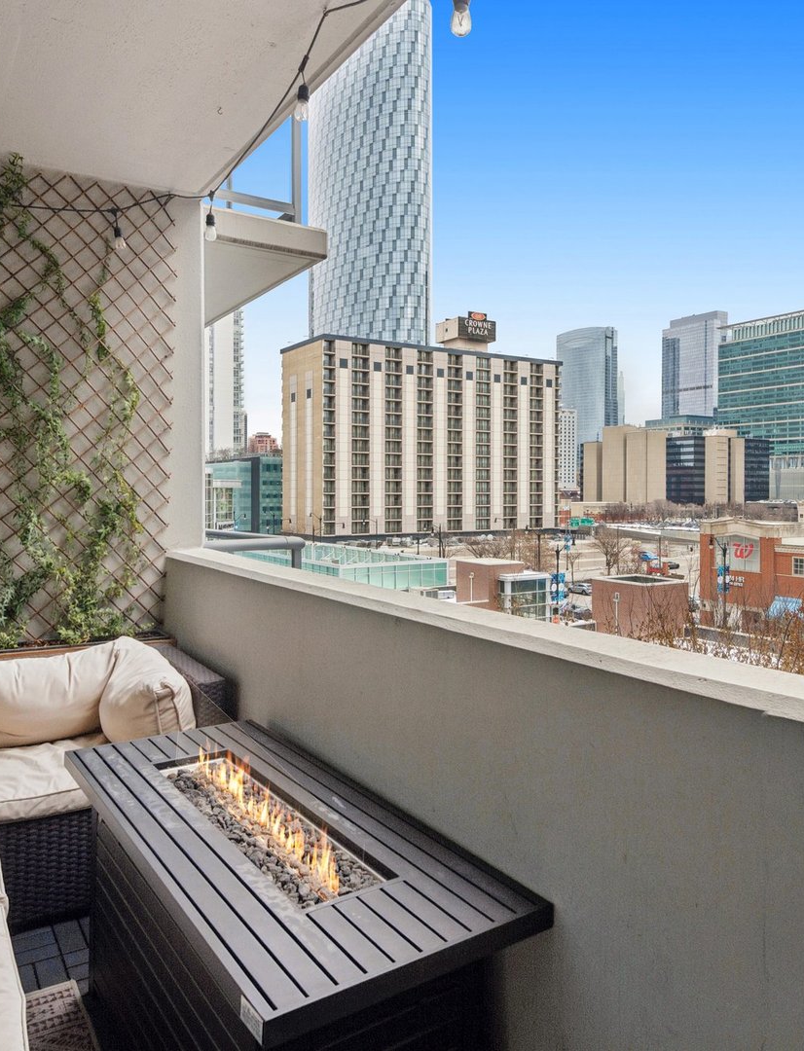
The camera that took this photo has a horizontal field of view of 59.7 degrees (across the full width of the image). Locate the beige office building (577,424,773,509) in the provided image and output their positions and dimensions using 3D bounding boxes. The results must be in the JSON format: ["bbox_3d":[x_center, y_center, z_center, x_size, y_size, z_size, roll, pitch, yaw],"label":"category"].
[{"bbox_3d":[160.600,-32.000,418.000,72.000,54.000,80.000,-1,2,-34],"label":"beige office building"}]

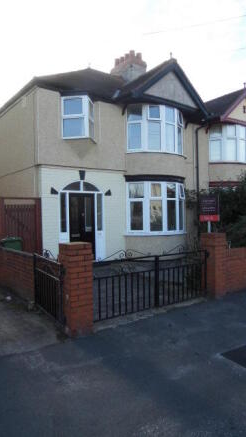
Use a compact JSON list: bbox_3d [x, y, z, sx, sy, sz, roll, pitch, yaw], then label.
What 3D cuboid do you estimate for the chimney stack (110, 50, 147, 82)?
[{"bbox_3d":[0.299,-7.050,15.241,1.053,1.671,1.256,-2,1,-37],"label":"chimney stack"}]

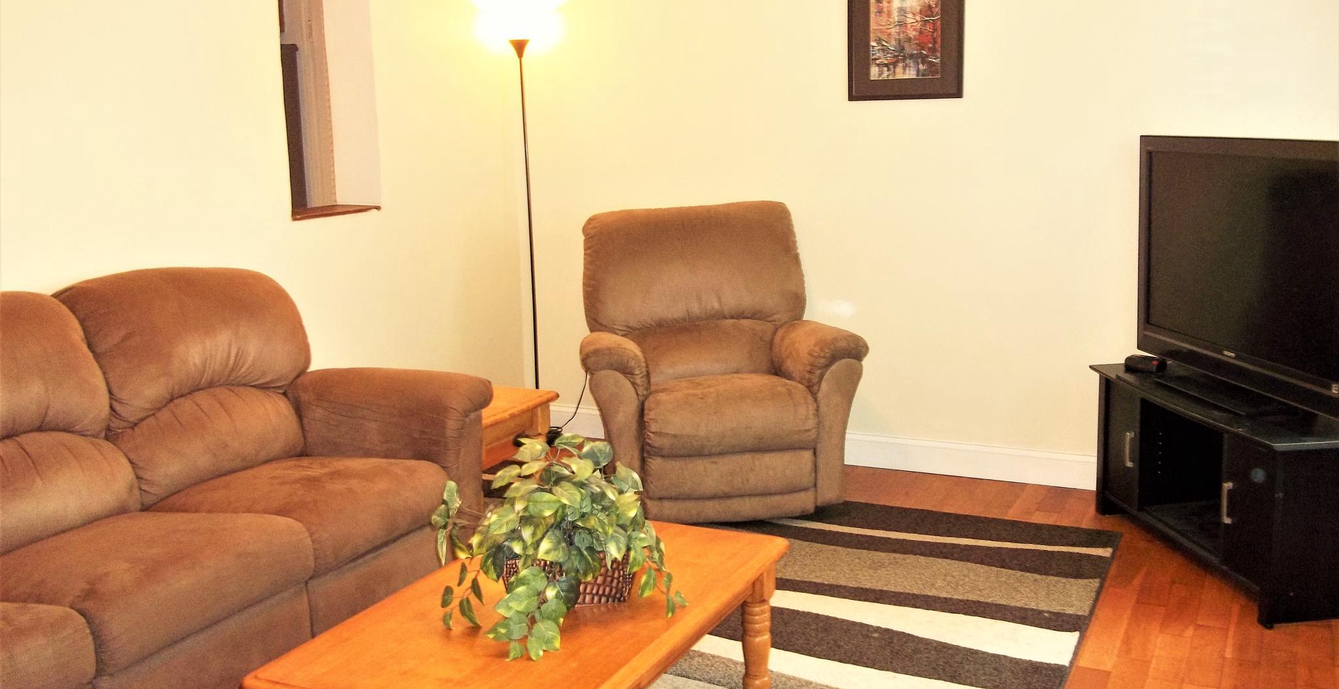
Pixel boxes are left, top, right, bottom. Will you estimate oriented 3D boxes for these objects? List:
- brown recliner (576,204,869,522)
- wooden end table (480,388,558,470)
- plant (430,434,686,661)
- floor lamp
[{"bbox_3d":[0.146,0.045,4.507,0.960,1.030,0.880,-3,10,-8],"label":"brown recliner"},{"bbox_3d":[-0.753,0.428,4.093,0.600,0.470,0.560,3,11,26],"label":"wooden end table"},{"bbox_3d":[-0.215,0.366,2.490,0.480,0.310,0.460,-2,10,0],"label":"plant"},{"bbox_3d":[-0.590,-0.454,5.239,0.240,1.800,0.240,3,11,26],"label":"floor lamp"}]

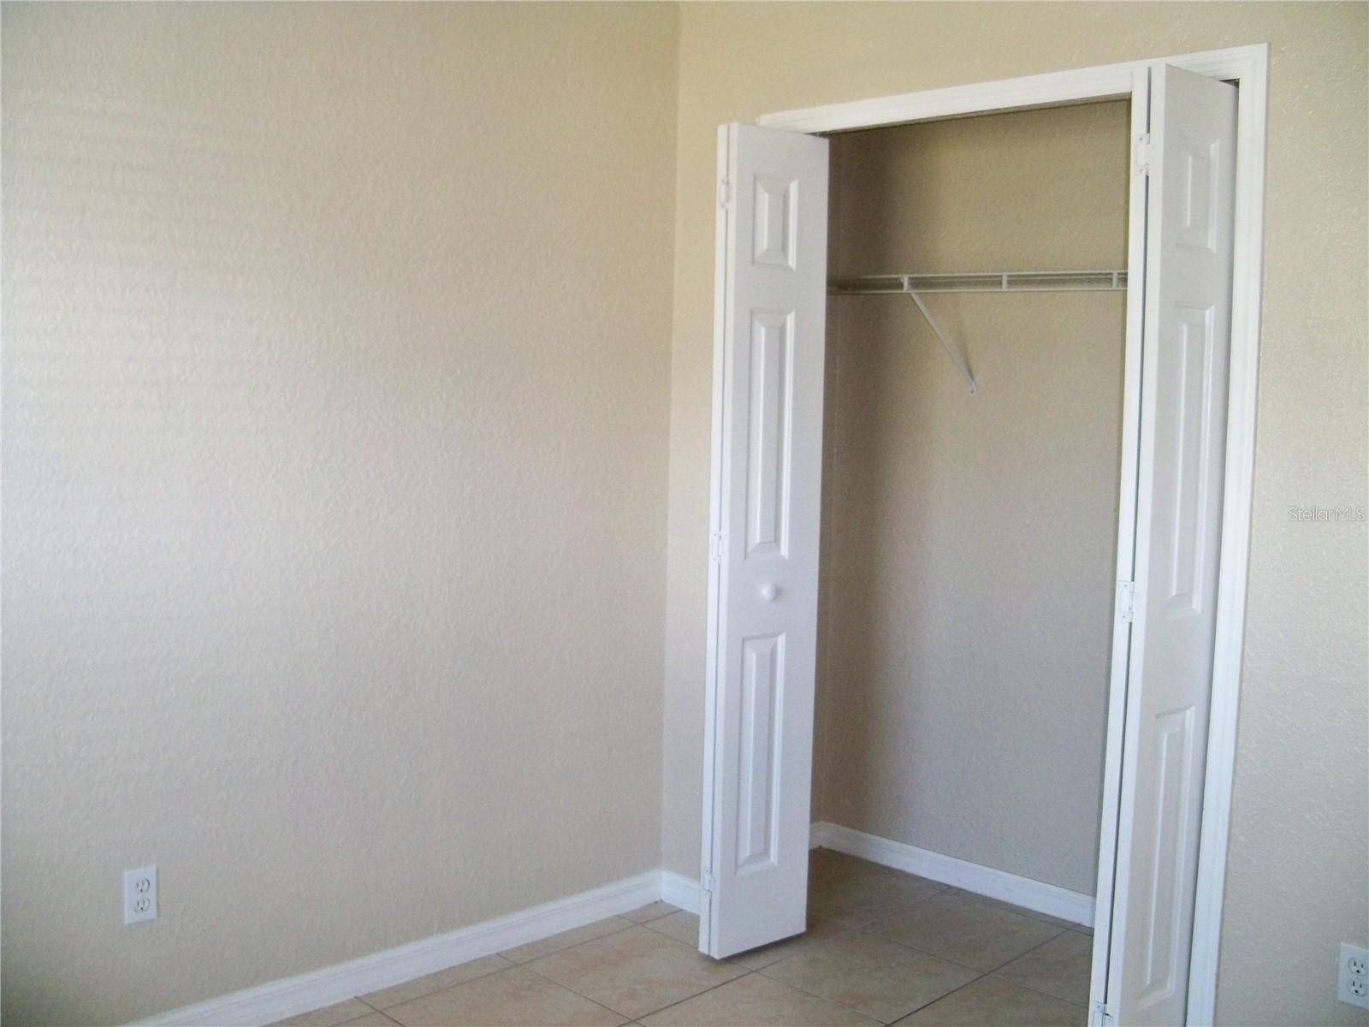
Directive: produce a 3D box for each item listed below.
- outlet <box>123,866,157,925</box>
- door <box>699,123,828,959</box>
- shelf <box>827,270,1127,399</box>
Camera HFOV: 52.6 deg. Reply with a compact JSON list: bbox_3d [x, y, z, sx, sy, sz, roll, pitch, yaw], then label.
[{"bbox_3d":[-1.088,0.768,2.780,0.008,0.115,0.071,6,7,45],"label":"outlet"},{"bbox_3d":[0.196,0.084,3.405,0.302,2.007,0.075,-3,7,-41],"label":"door"},{"bbox_3d":[0.892,-0.448,3.530,1.500,0.310,0.310,6,7,45],"label":"shelf"}]

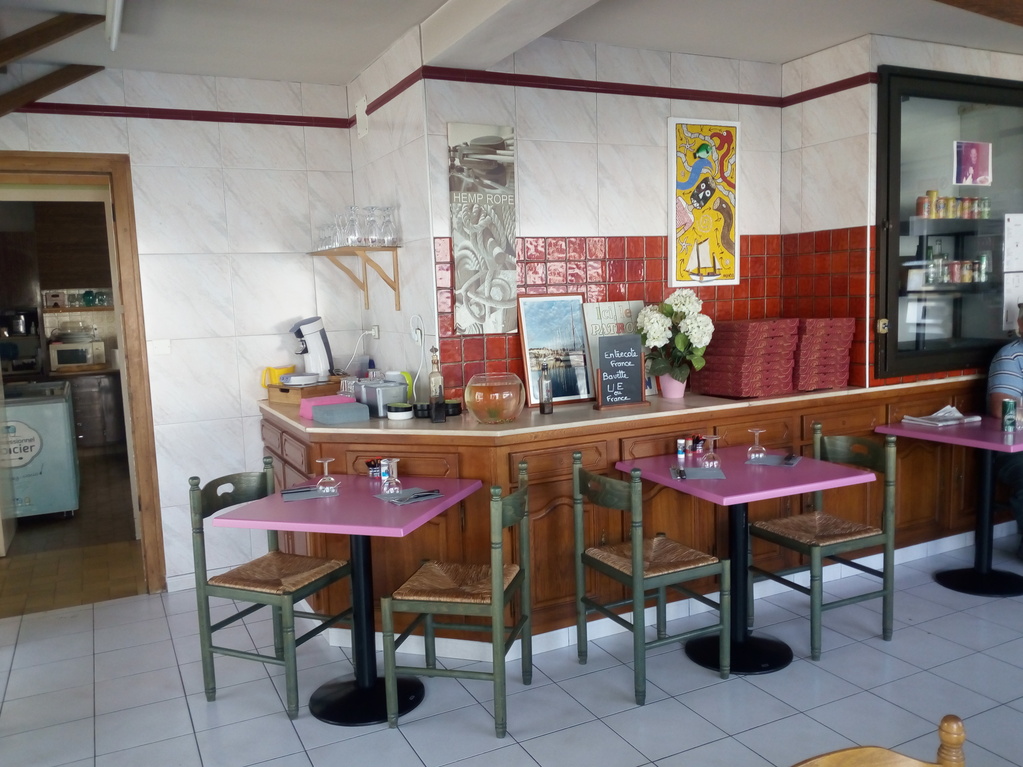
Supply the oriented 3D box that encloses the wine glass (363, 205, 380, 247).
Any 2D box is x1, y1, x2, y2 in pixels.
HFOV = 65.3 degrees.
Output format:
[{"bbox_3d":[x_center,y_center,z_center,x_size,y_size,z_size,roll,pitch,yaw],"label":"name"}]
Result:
[{"bbox_3d":[-0.658,-0.740,3.757,0.080,0.188,0.080,-5,6,-29],"label":"wine glass"}]

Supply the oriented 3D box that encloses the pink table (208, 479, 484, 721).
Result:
[{"bbox_3d":[-0.542,0.784,2.902,0.690,0.742,0.690,0,6,18],"label":"pink table"}]

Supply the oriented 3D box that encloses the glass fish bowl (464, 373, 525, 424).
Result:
[{"bbox_3d":[-0.074,0.063,3.332,0.247,0.195,0.247,-2,6,0],"label":"glass fish bowl"}]

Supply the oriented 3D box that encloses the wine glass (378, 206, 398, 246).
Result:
[{"bbox_3d":[-0.620,-0.783,3.992,0.084,0.192,0.084,-5,7,-28],"label":"wine glass"}]

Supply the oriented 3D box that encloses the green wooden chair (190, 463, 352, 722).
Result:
[{"bbox_3d":[-0.867,0.724,2.963,0.436,0.838,0.412,0,6,25],"label":"green wooden chair"}]

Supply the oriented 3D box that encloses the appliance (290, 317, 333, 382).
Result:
[{"bbox_3d":[-1.116,-0.174,4.390,0.217,0.355,0.306,3,8,42],"label":"appliance"}]

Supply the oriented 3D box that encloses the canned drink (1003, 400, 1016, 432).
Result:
[{"bbox_3d":[2.366,0.151,3.787,0.059,0.146,0.059,-5,7,-28],"label":"canned drink"}]

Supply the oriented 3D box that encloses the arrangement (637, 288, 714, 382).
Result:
[{"bbox_3d":[0.796,-0.209,3.913,0.380,0.510,0.355,-2,6,0],"label":"arrangement"}]

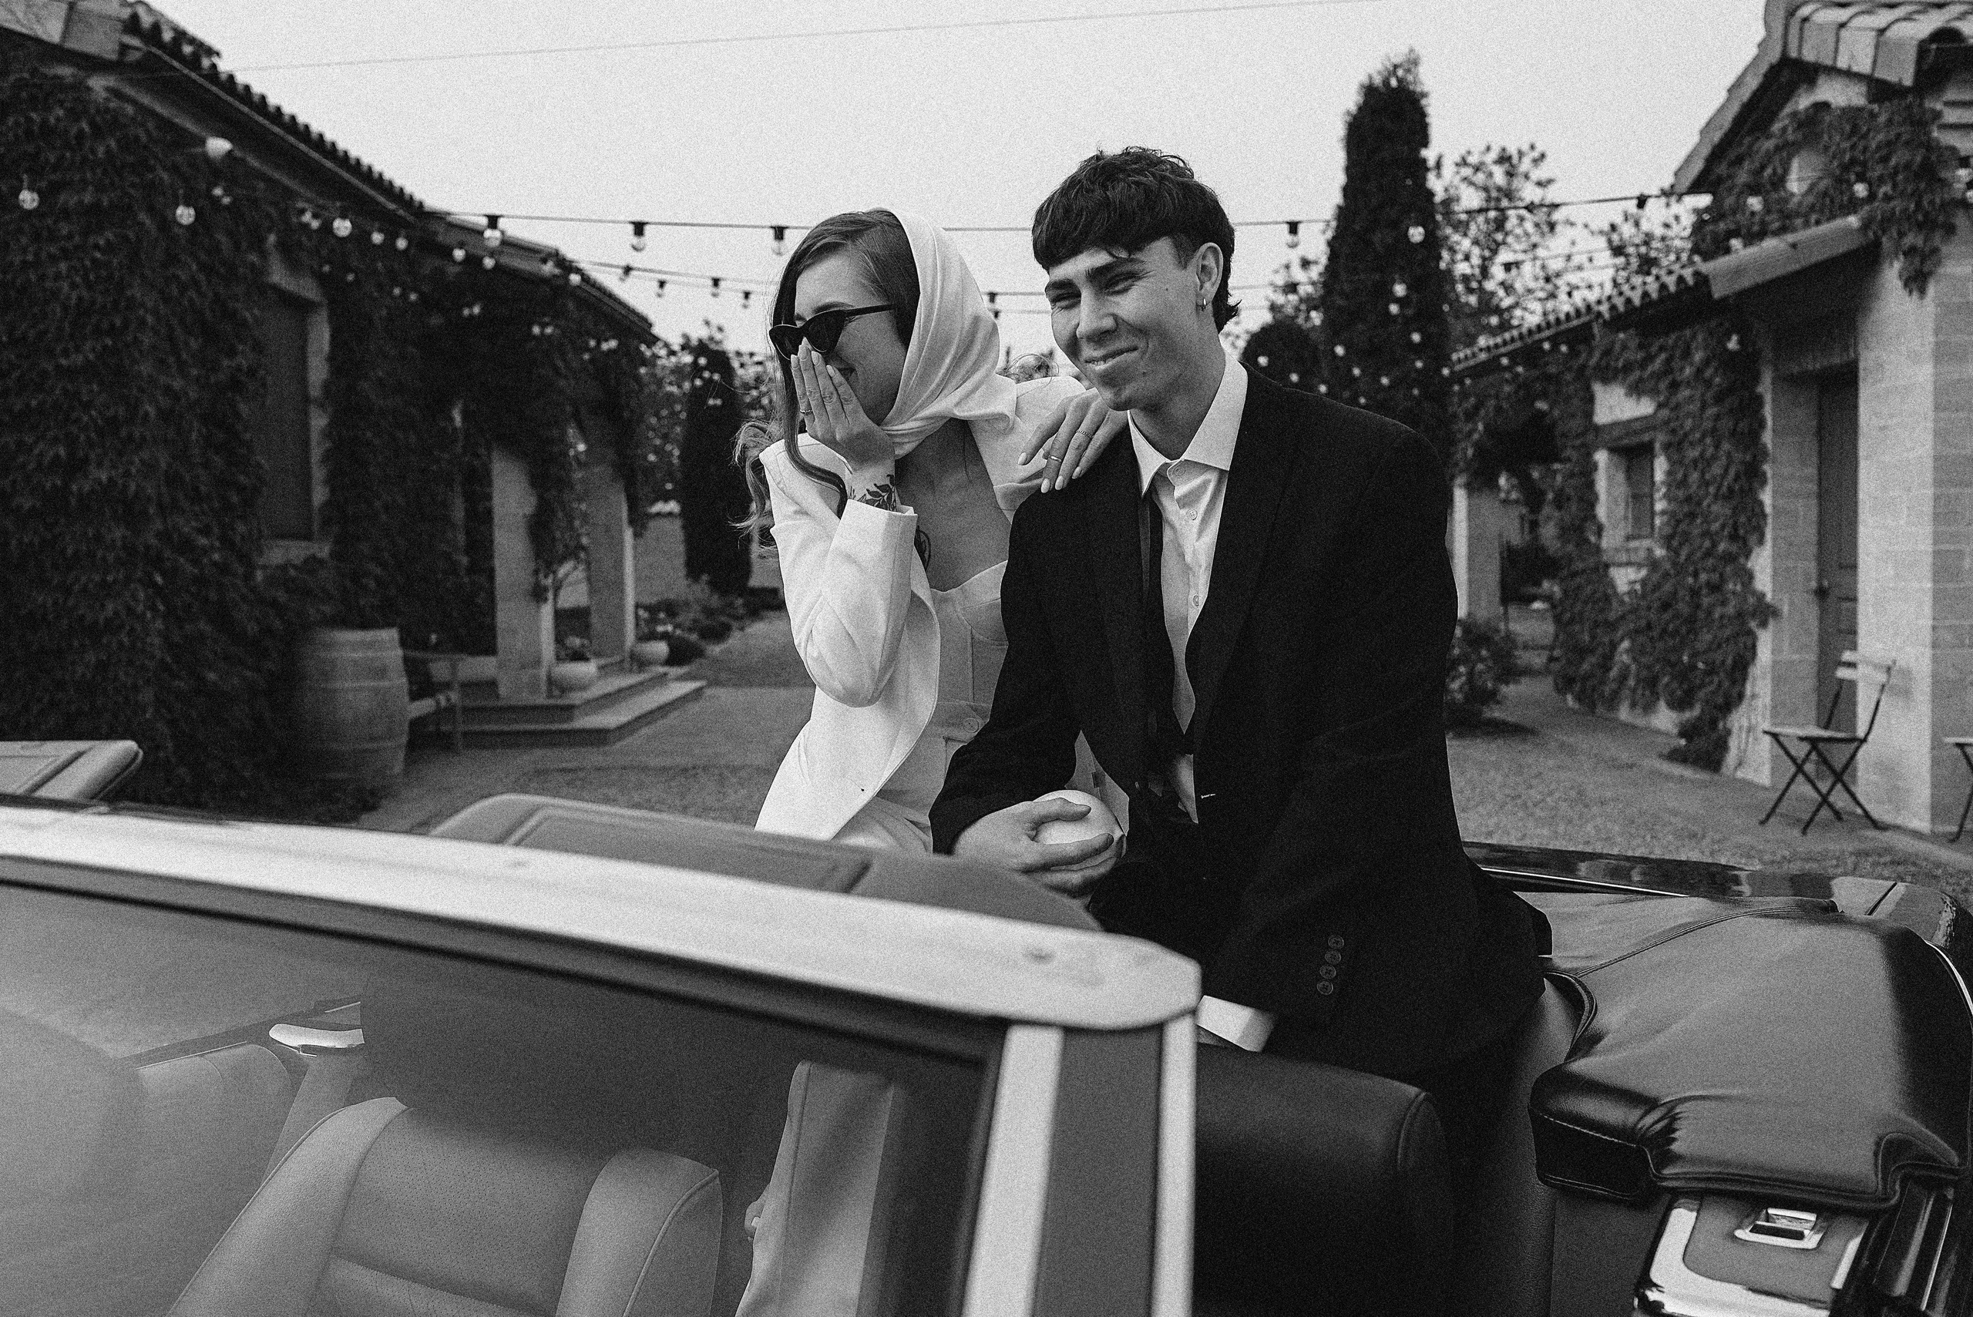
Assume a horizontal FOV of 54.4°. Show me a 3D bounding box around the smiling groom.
[{"bbox_3d":[0.261,0.145,1.885,0.580,1.250,0.760,1,4,38],"label":"smiling groom"}]

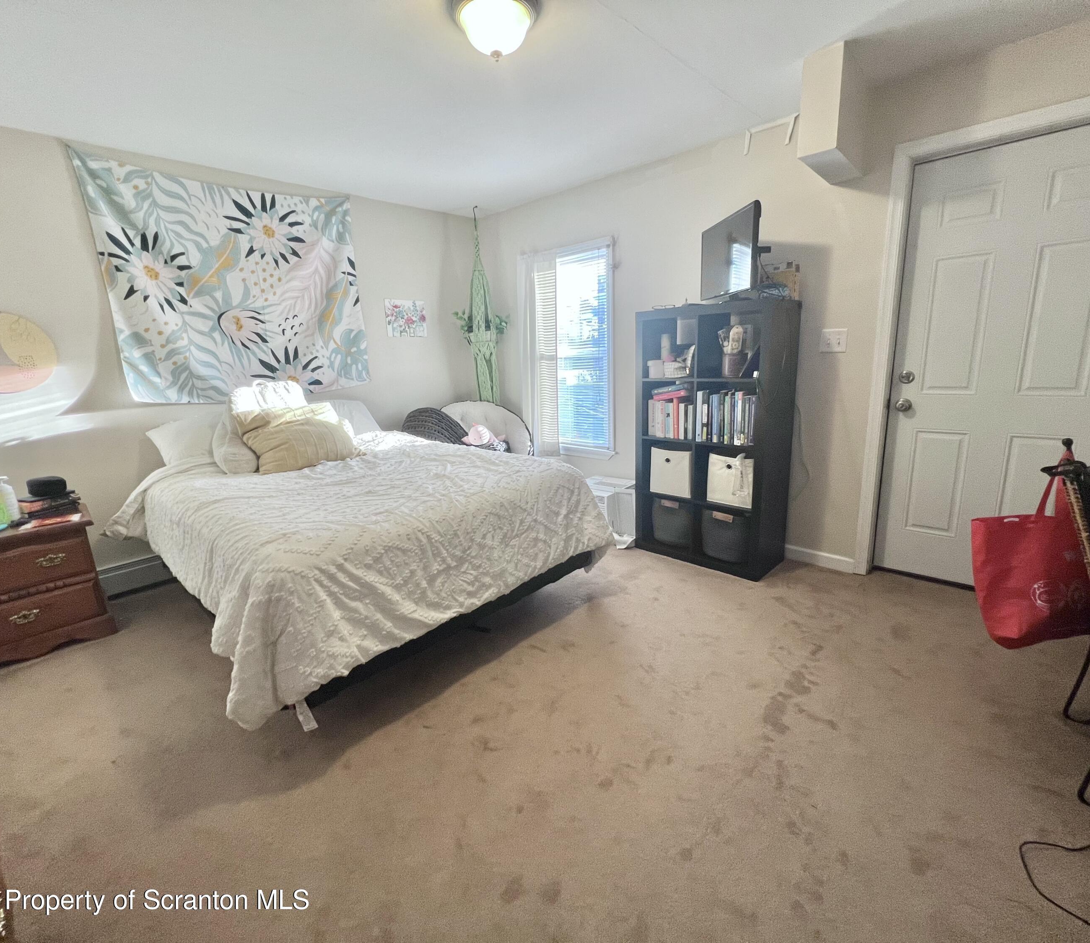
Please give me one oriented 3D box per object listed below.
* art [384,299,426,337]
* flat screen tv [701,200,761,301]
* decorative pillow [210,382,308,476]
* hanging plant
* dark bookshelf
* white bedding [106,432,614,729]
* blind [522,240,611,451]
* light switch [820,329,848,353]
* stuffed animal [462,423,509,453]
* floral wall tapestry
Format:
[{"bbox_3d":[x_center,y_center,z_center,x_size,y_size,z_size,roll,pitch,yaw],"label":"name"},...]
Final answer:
[{"bbox_3d":[-1.126,-1.245,3.855,0.020,0.285,0.355,10,19,43],"label":"art"},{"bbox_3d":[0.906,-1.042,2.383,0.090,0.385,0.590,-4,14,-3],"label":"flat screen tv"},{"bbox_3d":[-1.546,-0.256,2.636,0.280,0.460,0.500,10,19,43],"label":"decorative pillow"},{"bbox_3d":[-0.535,-1.177,3.936,0.460,0.340,0.380,-4,14,-6],"label":"hanging plant"},{"bbox_3d":[0.985,-0.196,2.820,0.780,1.465,0.390,10,19,43],"label":"dark bookshelf"},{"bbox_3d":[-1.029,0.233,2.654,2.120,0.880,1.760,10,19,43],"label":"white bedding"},{"bbox_3d":[0.173,-0.905,3.705,0.870,1.530,0.070,10,19,43],"label":"blind"},{"bbox_3d":[1.462,-0.663,2.395,0.121,0.120,0.015,10,19,43],"label":"light switch"},{"bbox_3d":[-0.474,-0.282,3.672,0.320,0.220,0.260,-2,14,4],"label":"stuffed animal"},{"bbox_3d":[-1.891,-1.183,3.056,0.040,1.320,1.470,10,19,43],"label":"floral wall tapestry"}]

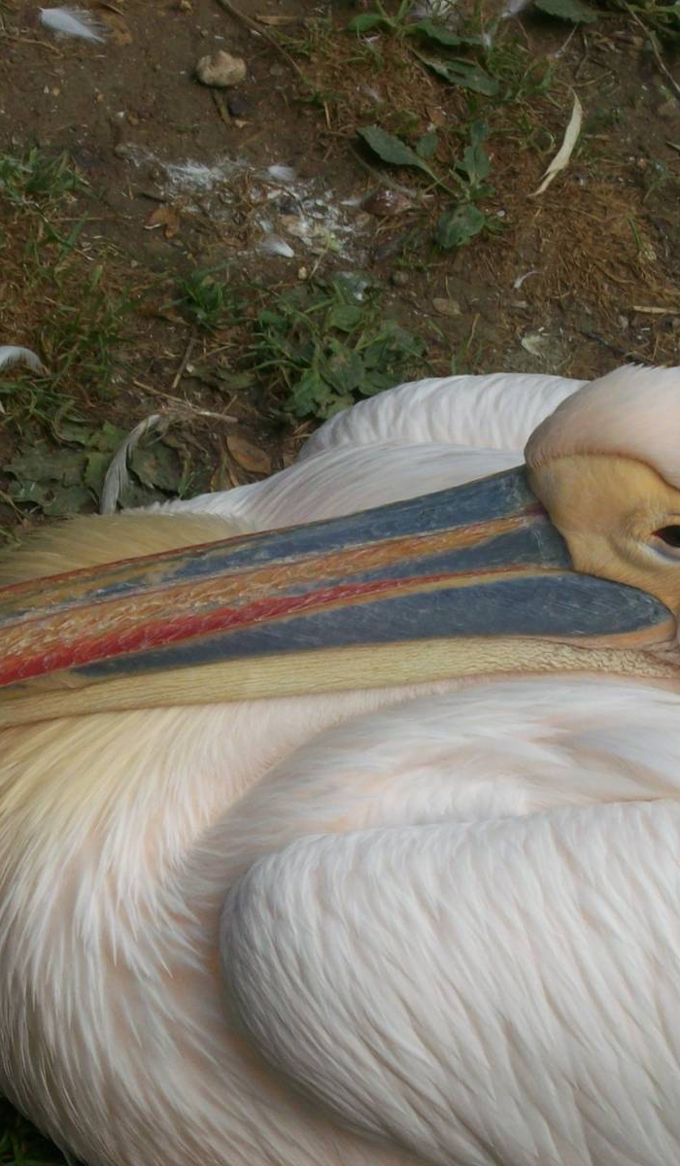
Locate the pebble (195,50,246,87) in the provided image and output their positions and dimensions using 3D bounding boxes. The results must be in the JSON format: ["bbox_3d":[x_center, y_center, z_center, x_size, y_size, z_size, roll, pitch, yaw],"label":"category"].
[{"bbox_3d":[-0.058,-0.248,1.897,0.025,0.017,0.021,0,52,0],"label":"pebble"}]

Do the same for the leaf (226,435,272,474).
[{"bbox_3d":[-0.042,-0.059,1.795,0.012,0.008,0.030,-35,61,-23],"label":"leaf"}]

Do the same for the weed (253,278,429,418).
[{"bbox_3d":[0.001,-0.111,1.818,0.080,0.035,0.078,0,54,0],"label":"weed"}]

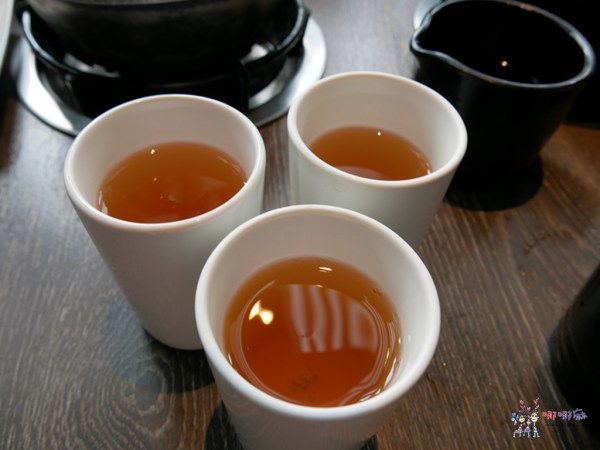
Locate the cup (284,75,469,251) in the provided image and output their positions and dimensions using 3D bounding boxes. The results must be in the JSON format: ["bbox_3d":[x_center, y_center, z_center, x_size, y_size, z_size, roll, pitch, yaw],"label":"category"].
[{"bbox_3d":[0.031,-0.011,0.245,0.075,0.101,0.075,2,50,-2],"label":"cup"}]

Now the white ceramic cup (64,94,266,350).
[{"bbox_3d":[-0.053,0.005,0.226,0.075,0.101,0.075,2,50,-2],"label":"white ceramic cup"}]

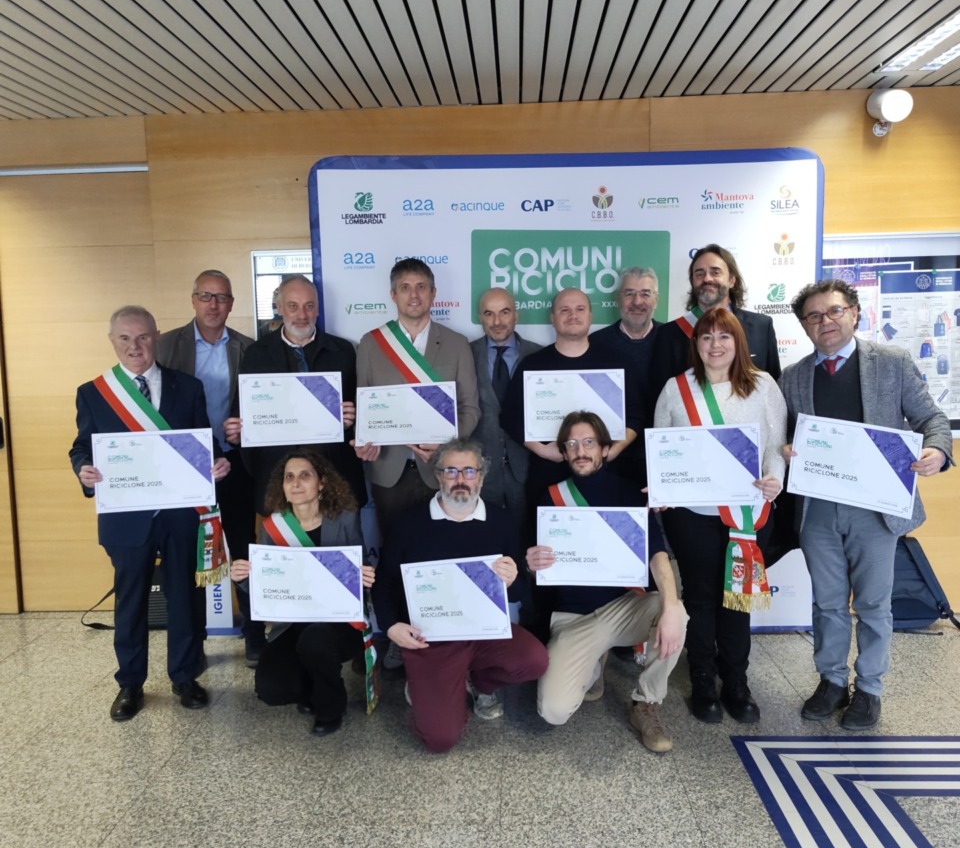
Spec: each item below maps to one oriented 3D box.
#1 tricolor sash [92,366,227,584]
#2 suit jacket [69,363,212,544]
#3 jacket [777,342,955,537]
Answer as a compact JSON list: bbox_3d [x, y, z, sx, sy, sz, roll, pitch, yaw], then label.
[{"bbox_3d":[-1.258,0.179,3.514,0.480,0.840,0.340,-3,6,-14],"label":"tricolor sash"},{"bbox_3d":[-1.348,0.117,3.551,0.550,0.720,0.400,-3,6,-14],"label":"suit jacket"},{"bbox_3d":[1.457,0.038,3.387,0.600,0.760,0.420,2,7,30],"label":"jacket"}]

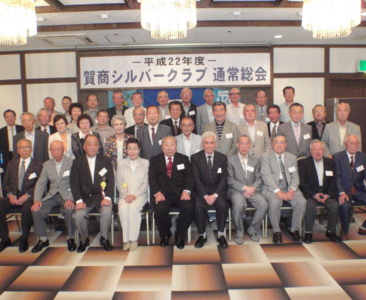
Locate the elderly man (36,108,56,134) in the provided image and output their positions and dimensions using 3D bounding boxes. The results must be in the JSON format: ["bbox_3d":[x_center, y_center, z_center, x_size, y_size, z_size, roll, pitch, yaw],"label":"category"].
[{"bbox_3d":[-2.142,0.193,5.063,0.500,1.671,0.300,-2,6,-12],"label":"elderly man"}]

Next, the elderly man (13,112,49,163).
[{"bbox_3d":[-2.069,0.265,4.513,0.490,1.566,0.290,-3,7,-12],"label":"elderly man"}]

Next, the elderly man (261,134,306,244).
[{"bbox_3d":[1.266,0.442,4.097,0.540,1.250,0.780,-1,6,5],"label":"elderly man"}]

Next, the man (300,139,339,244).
[{"bbox_3d":[1.652,0.459,3.942,0.500,1.144,0.800,1,7,17],"label":"man"}]

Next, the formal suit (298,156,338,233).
[{"bbox_3d":[1.708,0.551,4.079,0.510,0.880,0.660,1,6,16],"label":"formal suit"}]

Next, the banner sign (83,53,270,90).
[{"bbox_3d":[-0.147,-1.477,6.124,3.568,0.607,0.050,-1,6,0],"label":"banner sign"}]

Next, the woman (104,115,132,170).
[{"bbox_3d":[-0.859,0.269,4.511,0.440,1.505,0.280,-2,6,-5],"label":"woman"}]

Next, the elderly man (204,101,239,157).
[{"bbox_3d":[0.542,0.173,4.643,0.520,1.700,0.300,-1,6,3],"label":"elderly man"}]

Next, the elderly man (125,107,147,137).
[{"bbox_3d":[-0.648,0.181,4.995,0.480,1.676,0.300,-2,6,-4],"label":"elderly man"}]

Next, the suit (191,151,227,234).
[{"bbox_3d":[0.326,0.500,3.999,0.470,0.959,0.580,-1,6,3],"label":"suit"}]

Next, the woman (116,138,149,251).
[{"bbox_3d":[-0.589,0.493,3.970,0.430,1.255,0.680,-2,6,-4],"label":"woman"}]

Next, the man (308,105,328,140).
[{"bbox_3d":[2.162,0.117,5.144,0.500,1.649,0.300,0,6,11],"label":"man"}]

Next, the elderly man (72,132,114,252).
[{"bbox_3d":[-1.084,0.473,3.999,0.540,1.300,0.800,-2,6,-10],"label":"elderly man"}]

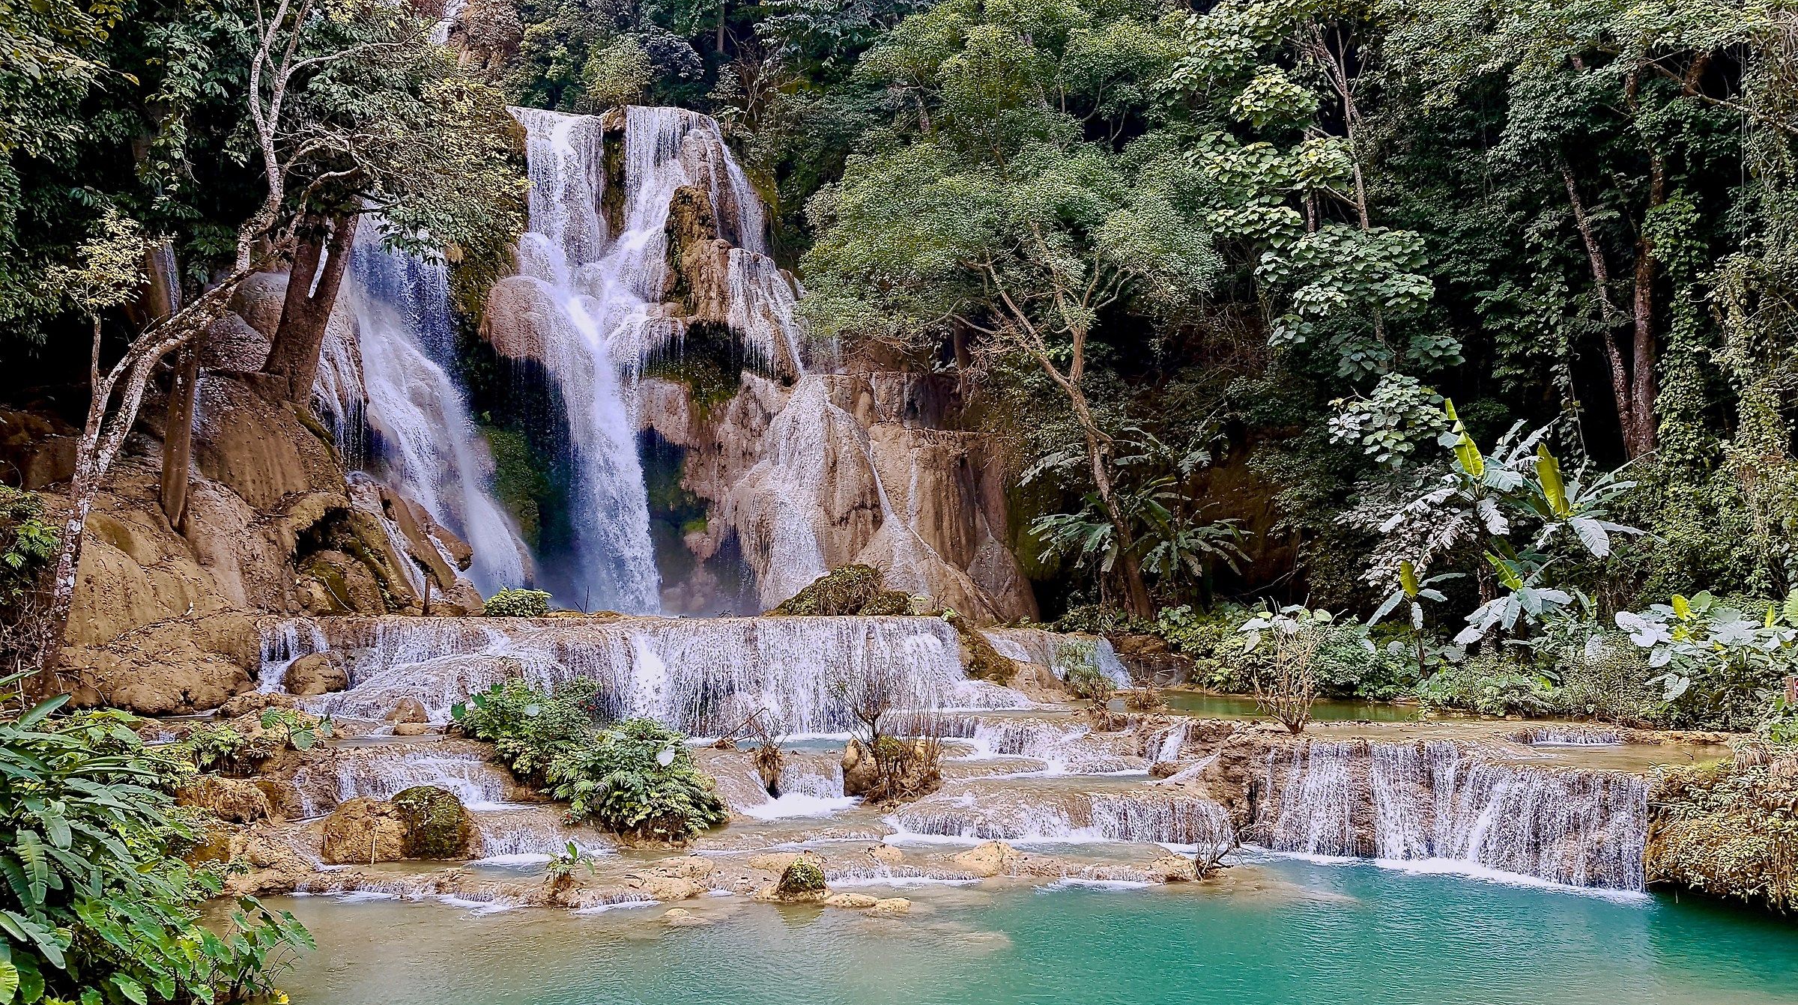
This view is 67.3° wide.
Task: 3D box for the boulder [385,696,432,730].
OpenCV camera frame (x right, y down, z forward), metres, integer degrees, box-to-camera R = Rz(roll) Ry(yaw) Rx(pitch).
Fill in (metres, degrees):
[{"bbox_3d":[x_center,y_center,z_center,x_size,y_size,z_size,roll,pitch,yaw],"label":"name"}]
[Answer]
[{"bbox_3d":[-7.042,3.037,19.400,0.666,0.484,0.520,0,-4,0],"label":"boulder"}]

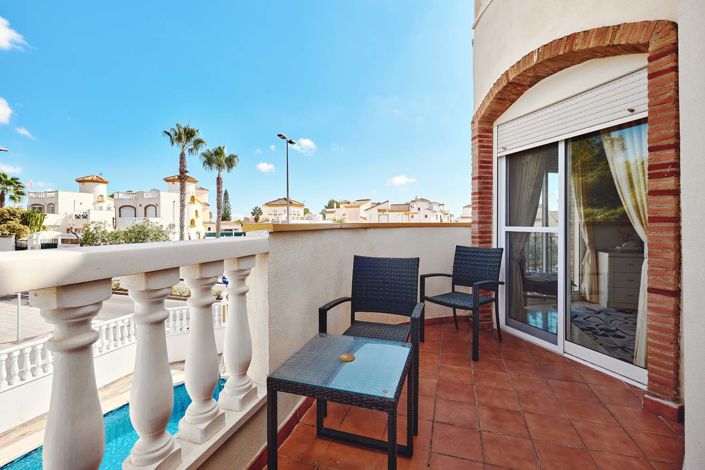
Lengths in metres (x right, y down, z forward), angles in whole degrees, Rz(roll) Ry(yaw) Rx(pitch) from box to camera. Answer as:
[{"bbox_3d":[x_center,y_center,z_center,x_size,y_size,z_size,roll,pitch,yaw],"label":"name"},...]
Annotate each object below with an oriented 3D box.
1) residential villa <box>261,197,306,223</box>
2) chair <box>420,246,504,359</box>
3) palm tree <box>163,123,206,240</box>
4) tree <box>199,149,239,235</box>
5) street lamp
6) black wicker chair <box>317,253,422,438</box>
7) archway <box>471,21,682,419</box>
[{"bbox_3d":[-14.460,-3.613,61.953,7.400,8.566,7.400,0,1,20],"label":"residential villa"},{"bbox_3d":[1.058,0.573,2.805,0.630,0.910,0.575,-1,1,-41],"label":"chair"},{"bbox_3d":[-10.040,-1.805,17.475,2.350,9.785,2.350,0,1,-30],"label":"palm tree"},{"bbox_3d":[-9.057,-1.485,19.980,2.400,9.070,2.400,0,1,-24],"label":"tree"},{"bbox_3d":[-3.791,-1.286,16.983,0.400,8.762,1.900,0,1,19],"label":"street lamp"},{"bbox_3d":[0.172,0.587,1.892,0.575,0.910,0.630,0,1,18],"label":"black wicker chair"},{"bbox_3d":[1.669,-0.267,2.446,0.250,2.600,1.618,0,1,-20],"label":"archway"}]

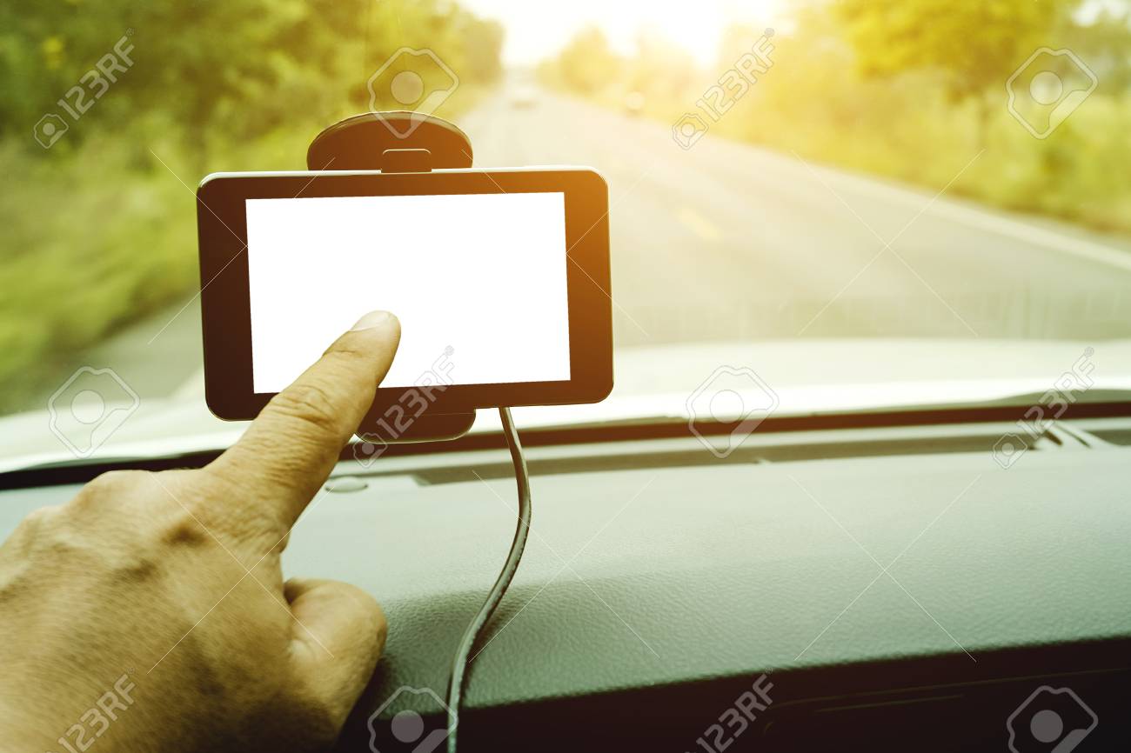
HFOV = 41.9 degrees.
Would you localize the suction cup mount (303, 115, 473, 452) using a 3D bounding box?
[{"bbox_3d":[-0.060,-0.040,0.535,0.066,0.110,0.095,-3,12,-6],"label":"suction cup mount"}]

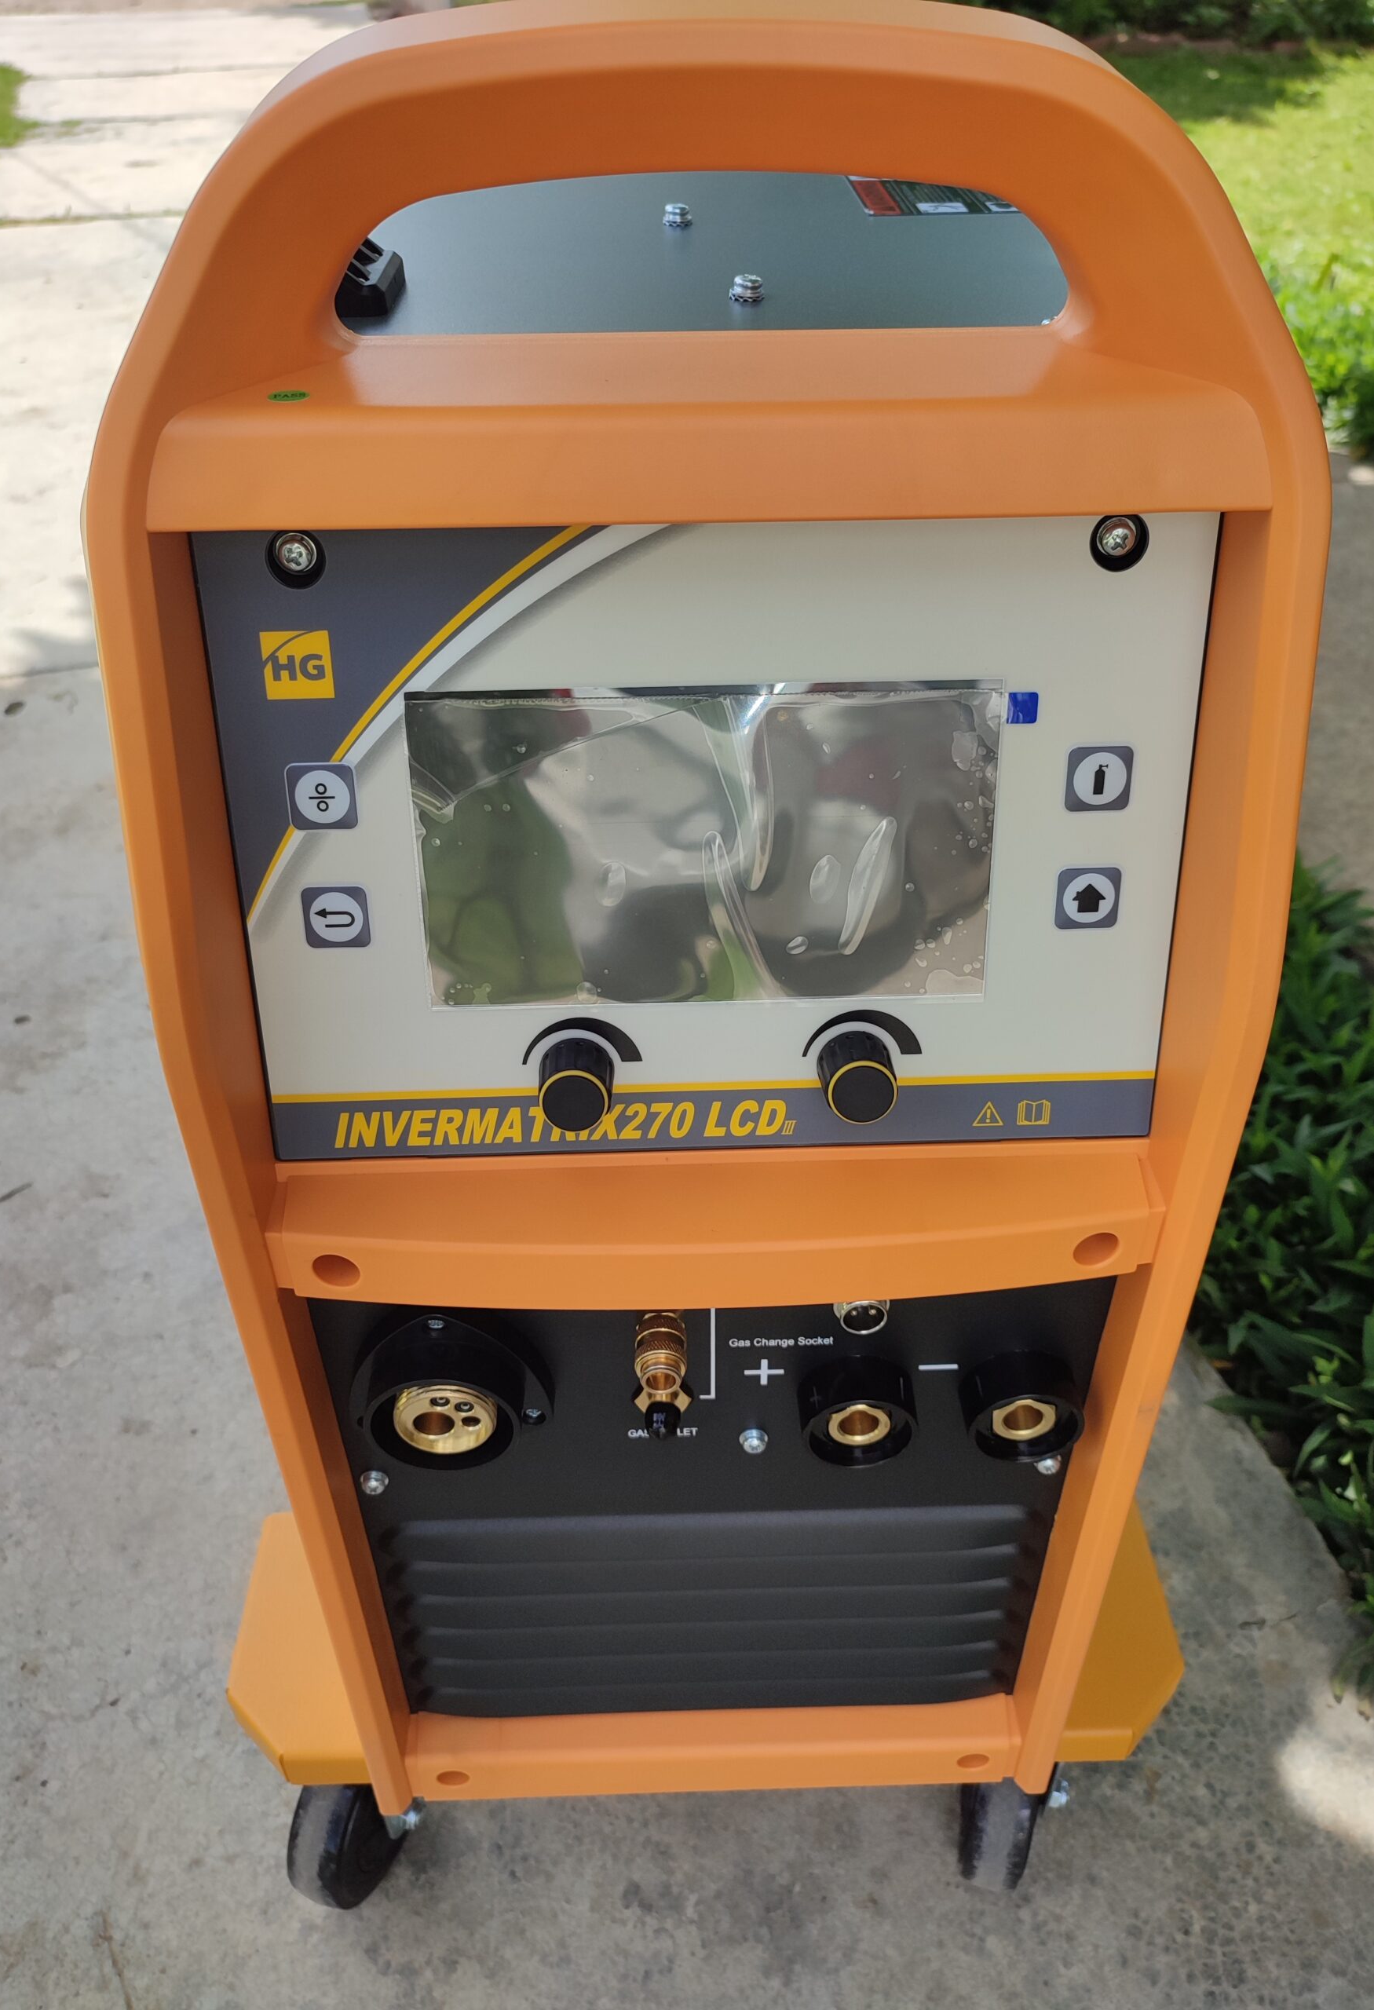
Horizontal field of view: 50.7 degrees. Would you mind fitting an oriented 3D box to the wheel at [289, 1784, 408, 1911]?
[{"bbox_3d":[-0.164,0.399,0.715,0.029,0.075,0.075,11,38,16],"label":"wheel"}]

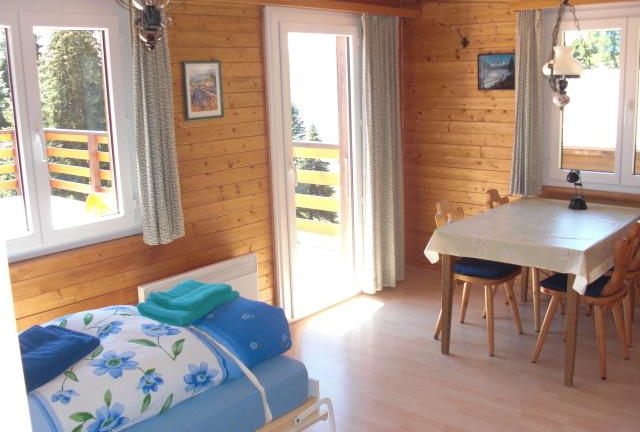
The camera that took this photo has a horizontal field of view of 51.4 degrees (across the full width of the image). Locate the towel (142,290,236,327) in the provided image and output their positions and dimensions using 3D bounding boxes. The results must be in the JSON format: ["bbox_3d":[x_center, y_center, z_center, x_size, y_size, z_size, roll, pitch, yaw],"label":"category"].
[{"bbox_3d":[-0.581,0.393,2.960,0.296,0.067,0.342,6,14,33],"label":"towel"}]

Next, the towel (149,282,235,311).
[{"bbox_3d":[-0.577,0.350,2.973,0.250,0.057,0.275,6,14,33],"label":"towel"}]

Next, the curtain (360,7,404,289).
[{"bbox_3d":[0.475,-0.442,4.931,0.117,2.025,0.428,8,16,41],"label":"curtain"}]

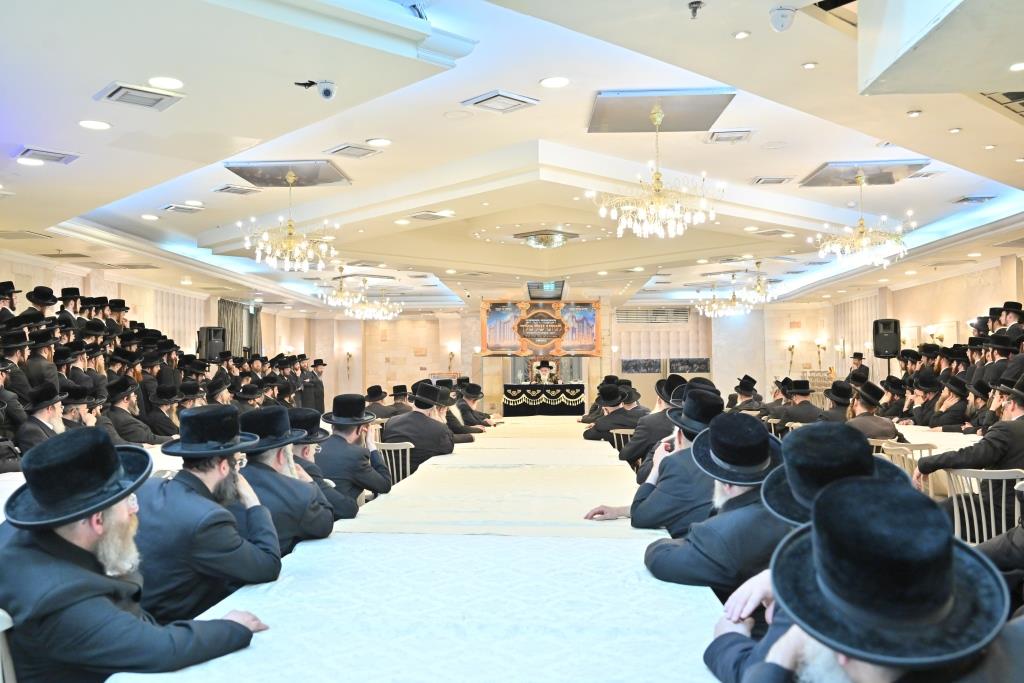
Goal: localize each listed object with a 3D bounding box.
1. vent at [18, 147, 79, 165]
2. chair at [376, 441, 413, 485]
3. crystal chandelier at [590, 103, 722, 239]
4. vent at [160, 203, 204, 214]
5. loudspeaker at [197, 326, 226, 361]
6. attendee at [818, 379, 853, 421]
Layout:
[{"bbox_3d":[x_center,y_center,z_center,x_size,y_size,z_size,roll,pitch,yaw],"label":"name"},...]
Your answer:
[{"bbox_3d":[-4.234,-1.704,8.011,0.480,0.060,0.480,2,-3,-40],"label":"vent"},{"bbox_3d":[-0.909,1.293,7.459,0.450,0.880,0.520,-1,-2,22],"label":"chair"},{"bbox_3d":[1.209,-1.408,7.380,1.080,1.120,1.080,0,-2,0],"label":"crystal chandelier"},{"bbox_3d":[-4.663,-1.889,12.471,0.480,0.060,0.480,2,-3,-41],"label":"vent"},{"bbox_3d":[-5.672,0.038,16.700,0.370,0.630,0.400,-2,-3,41],"label":"loudspeaker"},{"bbox_3d":[4.097,1.190,11.065,0.520,1.340,0.720,1,-2,-15],"label":"attendee"}]

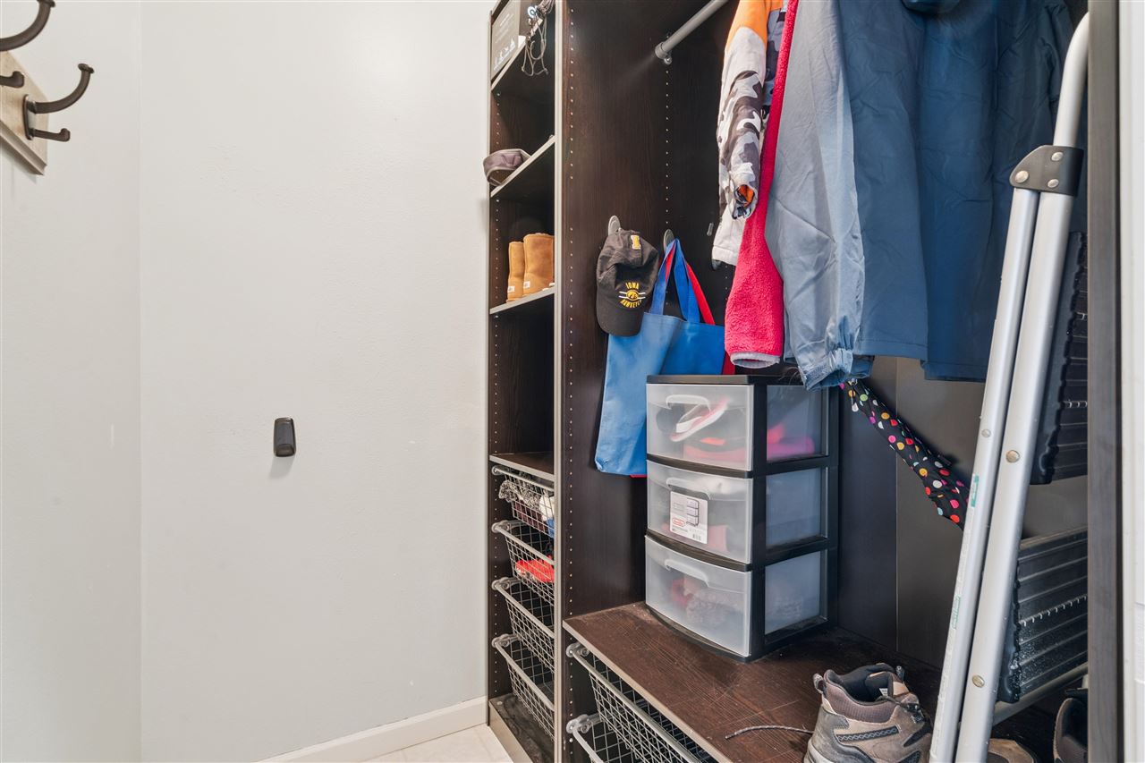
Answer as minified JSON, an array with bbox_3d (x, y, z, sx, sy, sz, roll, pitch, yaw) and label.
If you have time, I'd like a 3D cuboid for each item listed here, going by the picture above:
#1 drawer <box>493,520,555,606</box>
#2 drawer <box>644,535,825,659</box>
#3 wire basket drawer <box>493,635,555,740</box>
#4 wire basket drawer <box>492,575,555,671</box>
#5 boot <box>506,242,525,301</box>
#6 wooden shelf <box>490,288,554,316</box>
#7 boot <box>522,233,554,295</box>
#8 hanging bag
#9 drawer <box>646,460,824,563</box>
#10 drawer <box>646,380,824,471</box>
[{"bbox_3d":[0.094,0.559,1.630,0.540,0.165,0.455,0,0,-29],"label":"drawer"},{"bbox_3d":[0.383,0.492,1.266,0.300,0.178,0.308,0,0,-31],"label":"drawer"},{"bbox_3d":[0.094,0.945,1.630,0.540,0.165,0.455,0,0,-29],"label":"wire basket drawer"},{"bbox_3d":[0.094,0.752,1.630,0.540,0.165,0.455,0,0,-29],"label":"wire basket drawer"},{"bbox_3d":[-0.111,-0.338,1.614,0.205,0.192,0.090,0,0,-36],"label":"boot"},{"bbox_3d":[0.086,-0.231,1.625,0.560,0.018,0.464,0,0,-29],"label":"wooden shelf"},{"bbox_3d":[-0.051,-0.336,1.507,0.205,0.192,0.090,0,0,-36],"label":"boot"},{"bbox_3d":[0.250,-0.073,1.355,0.410,0.630,0.090,0,0,-29],"label":"hanging bag"},{"bbox_3d":[0.383,0.296,1.266,0.300,0.181,0.308,0,0,-31],"label":"drawer"},{"bbox_3d":[0.383,0.098,1.266,0.300,0.184,0.308,0,0,-31],"label":"drawer"}]

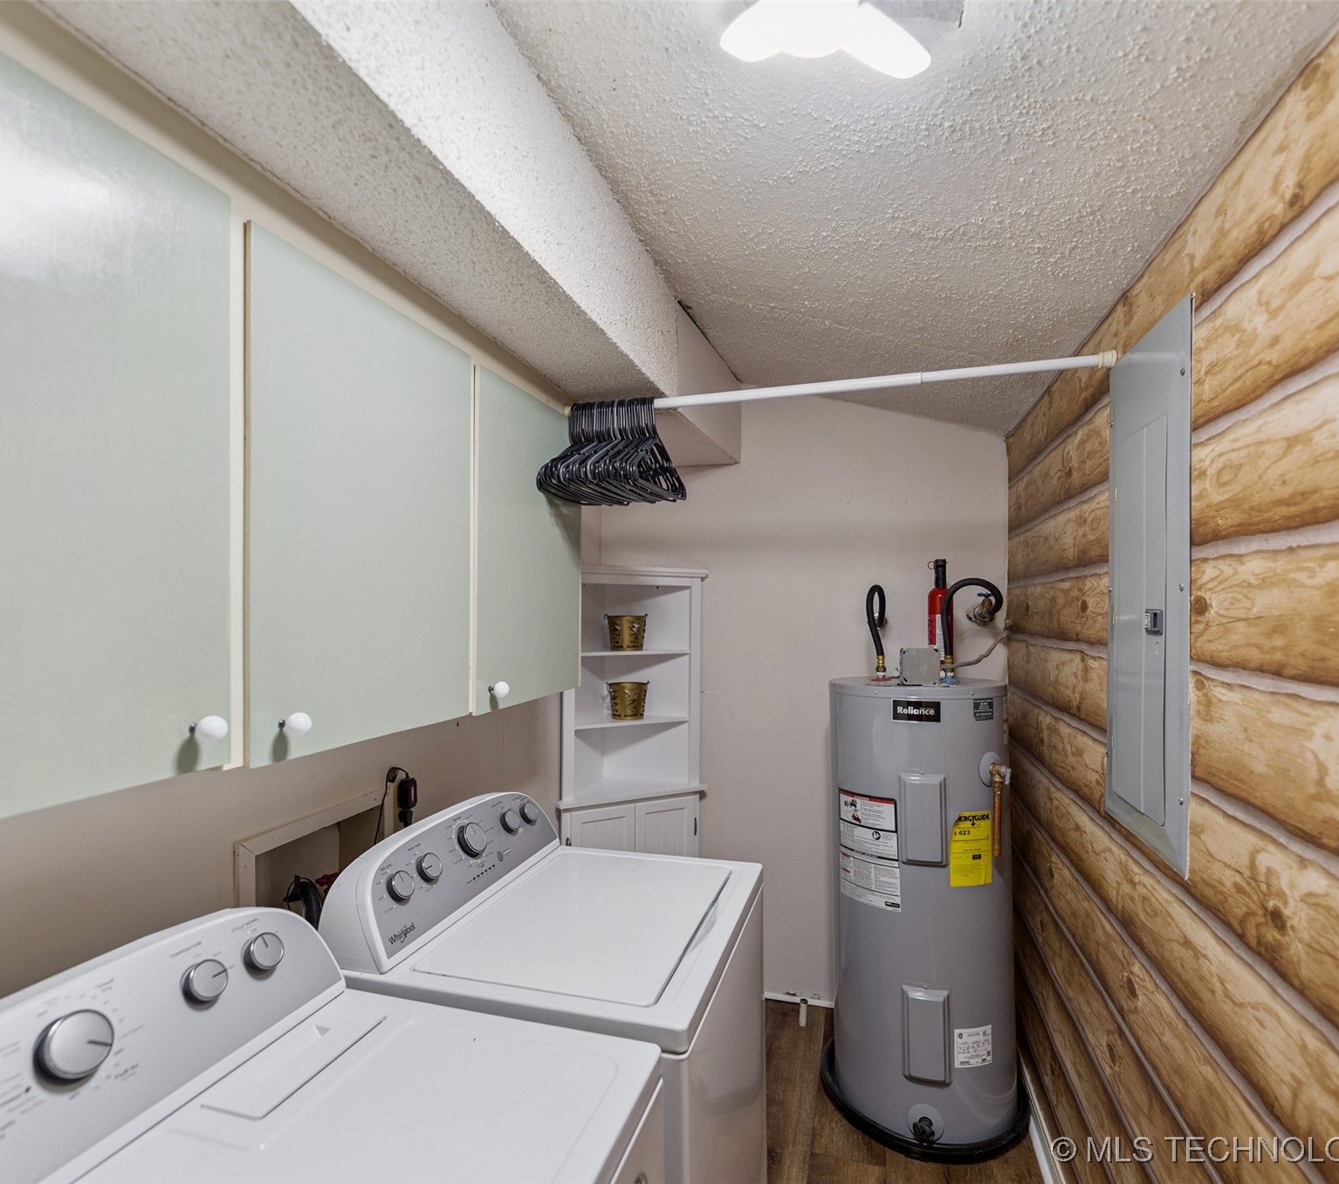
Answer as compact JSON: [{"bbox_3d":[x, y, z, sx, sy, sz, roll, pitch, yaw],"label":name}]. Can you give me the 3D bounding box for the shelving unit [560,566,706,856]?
[{"bbox_3d":[-0.193,0.752,2.815,0.610,1.690,0.320,0,-1,-25],"label":"shelving unit"}]

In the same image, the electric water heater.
[{"bbox_3d":[0.805,0.946,2.232,0.580,1.285,0.580,0,-1,12],"label":"electric water heater"}]

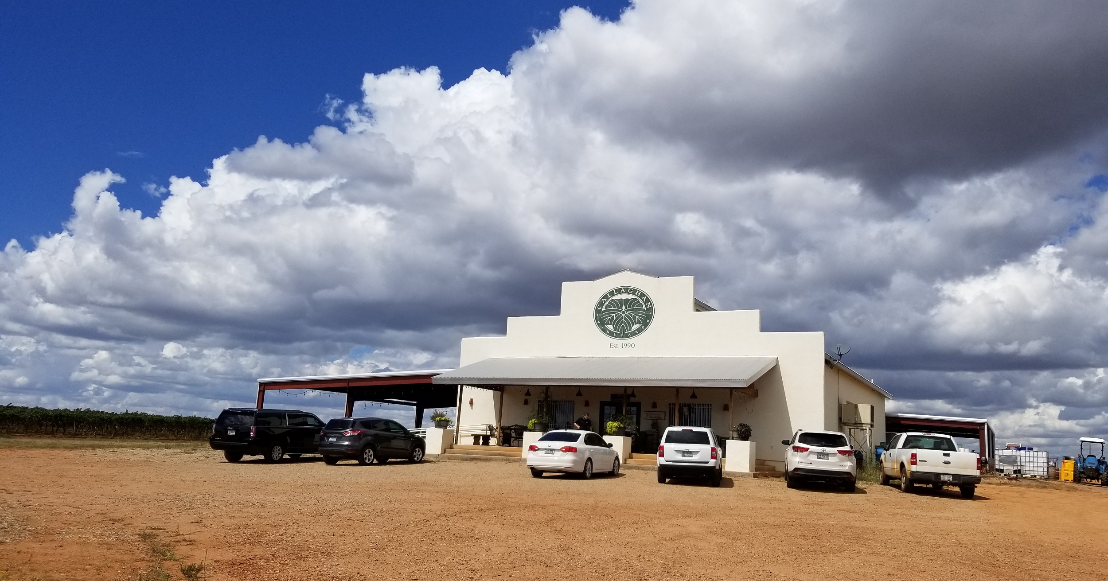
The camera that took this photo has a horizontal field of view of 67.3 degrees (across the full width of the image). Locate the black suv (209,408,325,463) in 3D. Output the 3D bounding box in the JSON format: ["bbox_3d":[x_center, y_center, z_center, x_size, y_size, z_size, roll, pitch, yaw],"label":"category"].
[{"bbox_3d":[-10.100,5.392,31.122,2.075,1.890,5.700,-3,-10,20],"label":"black suv"}]

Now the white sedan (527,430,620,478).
[{"bbox_3d":[0.750,5.205,26.575,1.808,1.453,4.630,-2,-10,21],"label":"white sedan"}]

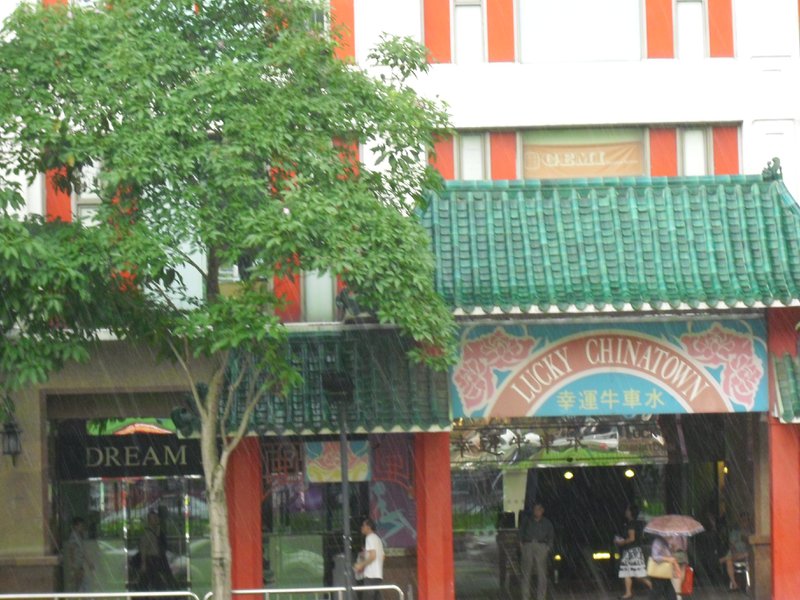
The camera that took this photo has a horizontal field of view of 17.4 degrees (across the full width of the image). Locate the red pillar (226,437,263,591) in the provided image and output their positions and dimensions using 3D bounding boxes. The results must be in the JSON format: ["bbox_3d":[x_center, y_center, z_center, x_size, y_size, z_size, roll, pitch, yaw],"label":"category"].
[{"bbox_3d":[-2.521,3.709,42.200,0.570,3.000,0.570,-2,-2,0],"label":"red pillar"}]

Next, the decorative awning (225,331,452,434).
[{"bbox_3d":[-1.166,1.311,42.000,4.050,1.750,1.350,-2,-2,0],"label":"decorative awning"}]

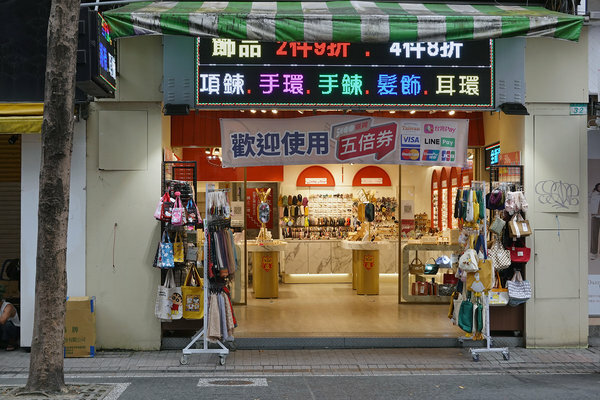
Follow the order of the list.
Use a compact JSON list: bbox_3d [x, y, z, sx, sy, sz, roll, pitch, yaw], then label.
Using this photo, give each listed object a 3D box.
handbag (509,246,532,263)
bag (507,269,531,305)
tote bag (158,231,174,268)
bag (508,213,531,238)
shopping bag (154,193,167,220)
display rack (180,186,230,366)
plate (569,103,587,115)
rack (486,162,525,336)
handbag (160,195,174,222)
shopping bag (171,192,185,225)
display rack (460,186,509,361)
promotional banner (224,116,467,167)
[{"bbox_3d":[2.560,0.640,12.450,0.260,0.190,0.120,0,0,-6],"label":"handbag"},{"bbox_3d":[2.553,1.033,12.450,0.280,0.420,0.140,0,0,-8],"label":"bag"},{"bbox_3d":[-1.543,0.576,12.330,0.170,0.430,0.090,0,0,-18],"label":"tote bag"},{"bbox_3d":[2.570,0.301,12.450,0.250,0.300,0.130,0,0,-12],"label":"bag"},{"bbox_3d":[-1.615,0.081,12.350,0.150,0.320,0.080,0,0,8],"label":"shopping bag"},{"bbox_3d":[-1.000,0.800,11.880,0.500,1.930,1.050,0,0,-1],"label":"display rack"},{"bbox_3d":[3.312,-1.080,12.700,0.206,0.130,0.012,0,0,-2],"label":"plate"},{"bbox_3d":[2.480,0.610,12.870,0.450,2.040,0.500,0,0,-3],"label":"rack"},{"bbox_3d":[-1.528,0.098,12.330,0.150,0.330,0.080,0,0,-12],"label":"handbag"},{"bbox_3d":[-1.418,0.110,12.330,0.150,0.370,0.080,0,0,5],"label":"shopping bag"},{"bbox_3d":[2.080,0.790,12.150,0.440,1.940,1.050,0,0,-2],"label":"display rack"},{"bbox_3d":[0.534,-0.688,12.720,2.970,0.590,0.050,0,0,-2],"label":"promotional banner"}]

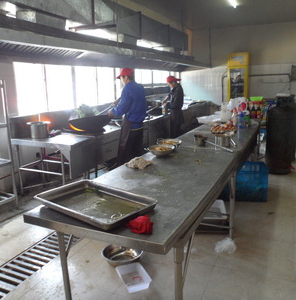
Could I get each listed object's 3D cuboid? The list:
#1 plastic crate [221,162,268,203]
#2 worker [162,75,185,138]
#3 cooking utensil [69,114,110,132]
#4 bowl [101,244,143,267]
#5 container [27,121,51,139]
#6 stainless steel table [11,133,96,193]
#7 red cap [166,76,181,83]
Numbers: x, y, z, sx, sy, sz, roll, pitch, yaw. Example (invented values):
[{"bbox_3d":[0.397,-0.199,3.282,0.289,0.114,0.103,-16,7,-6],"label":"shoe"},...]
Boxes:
[{"bbox_3d":[1.239,0.413,3.995,0.610,0.380,0.460,1,13,13],"label":"plastic crate"},{"bbox_3d":[0.536,-0.694,6.217,0.460,1.610,0.470,2,13,15],"label":"worker"},{"bbox_3d":[-0.870,-0.394,4.468,0.580,0.180,0.580,-12,14,-9],"label":"cooking utensil"},{"bbox_3d":[-0.220,0.907,2.618,0.363,0.100,0.363,-2,13,0],"label":"bowl"},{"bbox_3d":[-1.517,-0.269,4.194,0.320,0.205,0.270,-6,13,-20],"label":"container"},{"bbox_3d":[-1.290,0.235,4.194,1.052,0.786,0.531,4,14,25],"label":"stainless steel table"},{"bbox_3d":[0.518,-1.408,6.033,0.280,0.125,0.180,-14,11,8],"label":"red cap"}]

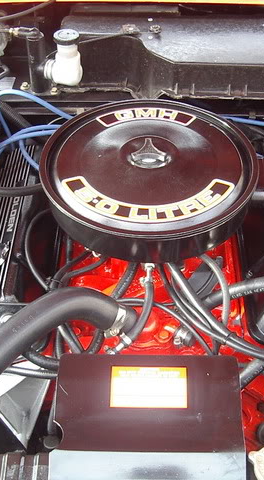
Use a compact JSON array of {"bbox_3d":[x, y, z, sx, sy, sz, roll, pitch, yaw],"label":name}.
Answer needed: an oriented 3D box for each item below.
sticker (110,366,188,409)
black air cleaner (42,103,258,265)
[{"bbox_3d":[0.022,0.186,0.890,0.098,0.002,0.054,0,58,0],"label":"sticker"},{"bbox_3d":[0.028,-0.100,1.152,0.350,0.088,0.350,0,45,0],"label":"black air cleaner"}]

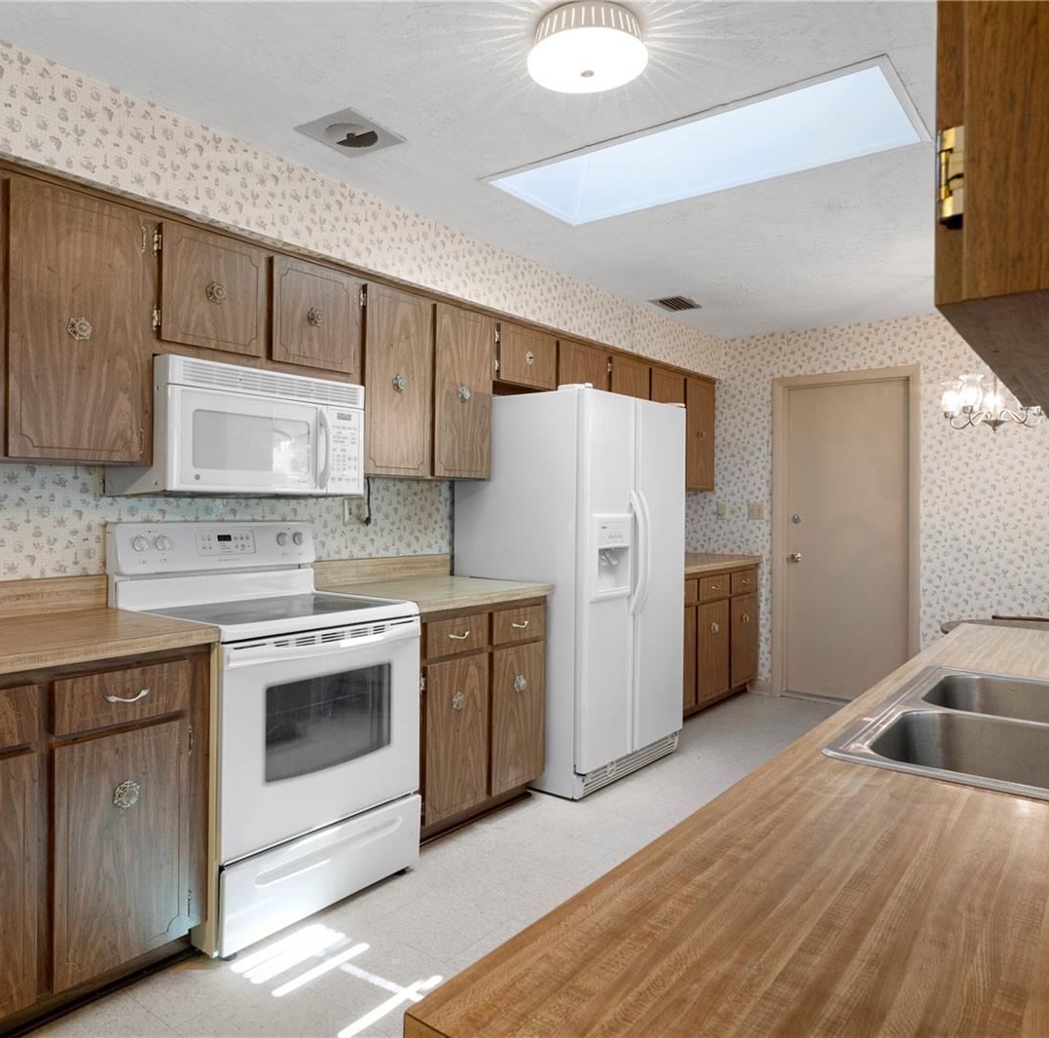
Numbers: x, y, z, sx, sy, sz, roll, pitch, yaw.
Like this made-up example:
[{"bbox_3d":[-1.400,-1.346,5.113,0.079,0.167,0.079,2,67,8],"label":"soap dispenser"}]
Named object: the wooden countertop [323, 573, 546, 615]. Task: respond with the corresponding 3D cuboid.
[{"bbox_3d":[-0.385,0.307,3.192,0.665,0.038,0.805,1,1,37],"label":"wooden countertop"}]

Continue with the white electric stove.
[{"bbox_3d":[-0.825,0.612,2.555,0.685,1.187,0.755,1,1,37],"label":"white electric stove"}]

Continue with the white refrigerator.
[{"bbox_3d":[0.264,0.314,3.849,0.820,1.765,0.902,1,1,37],"label":"white refrigerator"}]

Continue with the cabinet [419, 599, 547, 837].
[{"bbox_3d":[-0.397,0.762,3.204,0.640,0.876,0.795,1,1,37],"label":"cabinet"}]

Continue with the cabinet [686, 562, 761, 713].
[{"bbox_3d":[0.903,0.747,4.914,0.635,0.880,1.480,1,1,37],"label":"cabinet"}]

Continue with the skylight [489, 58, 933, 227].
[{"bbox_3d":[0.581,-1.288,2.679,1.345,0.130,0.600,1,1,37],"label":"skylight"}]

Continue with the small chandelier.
[{"bbox_3d":[2.241,-0.593,3.694,0.440,0.360,0.440,1,1,37],"label":"small chandelier"}]

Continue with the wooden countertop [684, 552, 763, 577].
[{"bbox_3d":[0.908,0.287,4.900,0.650,0.040,1.490,1,1,37],"label":"wooden countertop"}]

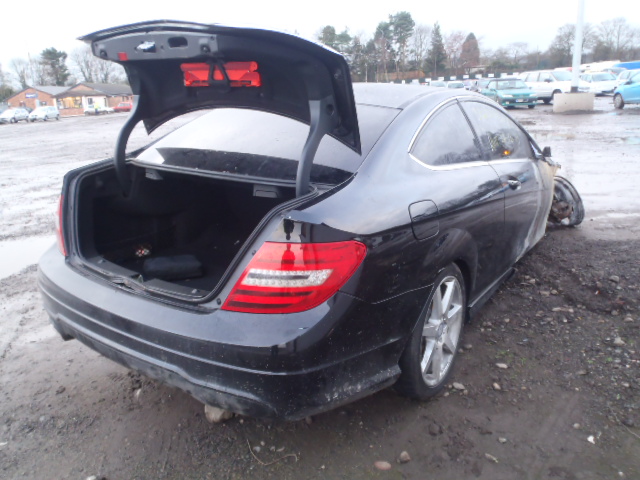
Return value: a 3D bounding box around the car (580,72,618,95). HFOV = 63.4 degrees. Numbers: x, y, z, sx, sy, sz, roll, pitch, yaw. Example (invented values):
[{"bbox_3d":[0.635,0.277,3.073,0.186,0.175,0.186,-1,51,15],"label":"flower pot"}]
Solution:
[{"bbox_3d":[16.611,-9.732,32.579,1.720,1.430,4.250,-2,16,4],"label":"car"}]

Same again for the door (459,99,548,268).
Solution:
[{"bbox_3d":[1.231,-0.377,3.332,0.300,1.060,1.480,12,20,33],"label":"door"}]

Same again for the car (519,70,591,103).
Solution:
[{"bbox_3d":[12.063,-8.154,27.726,1.740,1.620,4.350,-7,17,-13],"label":"car"}]

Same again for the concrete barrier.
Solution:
[{"bbox_3d":[10.220,-5.559,20.830,1.480,0.730,0.750,3,17,21],"label":"concrete barrier"}]

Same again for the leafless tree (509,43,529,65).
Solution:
[{"bbox_3d":[43.640,-38.807,114.153,4.200,8.900,4.200,3,17,21],"label":"leafless tree"}]

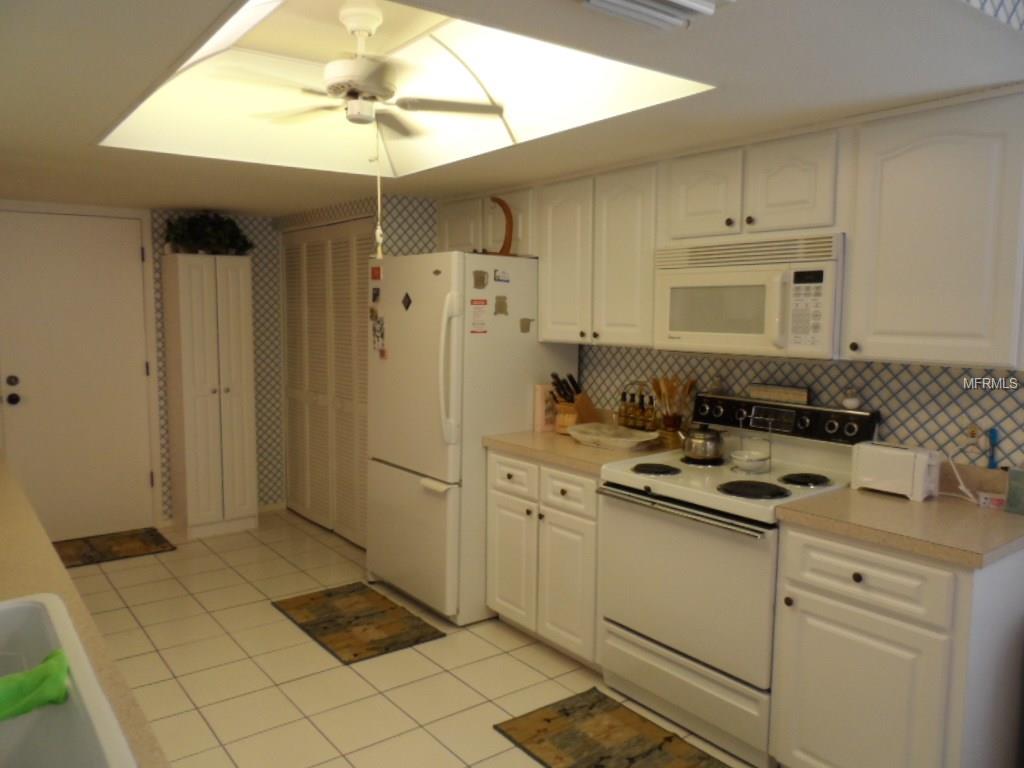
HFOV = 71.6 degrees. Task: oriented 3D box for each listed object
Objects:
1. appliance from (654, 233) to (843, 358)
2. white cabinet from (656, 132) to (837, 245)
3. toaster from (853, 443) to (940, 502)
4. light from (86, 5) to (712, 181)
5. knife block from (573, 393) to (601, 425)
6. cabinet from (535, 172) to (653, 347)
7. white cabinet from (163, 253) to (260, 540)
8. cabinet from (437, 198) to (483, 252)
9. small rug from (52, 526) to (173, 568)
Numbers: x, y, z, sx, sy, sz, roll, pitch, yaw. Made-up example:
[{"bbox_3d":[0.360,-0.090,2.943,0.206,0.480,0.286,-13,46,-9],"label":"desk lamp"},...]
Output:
[{"bbox_3d":[0.967,-0.330,2.742,0.367,0.426,0.756,-4,7,-39],"label":"appliance"},{"bbox_3d":[0.942,-0.700,2.682,0.336,0.308,0.750,-3,7,-38],"label":"white cabinet"},{"bbox_3d":[1.279,0.280,2.369,0.150,0.168,0.234,-3,7,-38],"label":"toaster"},{"bbox_3d":[-0.522,-1.067,2.412,1.235,0.330,1.840,-3,7,-38],"label":"light"},{"bbox_3d":[0.369,0.151,3.666,0.160,0.195,0.100,-4,7,-39],"label":"knife block"},{"bbox_3d":[0.484,-0.547,3.275,0.336,0.738,0.740,-3,7,-38],"label":"cabinet"},{"bbox_3d":[-2.074,0.080,4.906,0.447,1.860,0.420,-3,7,-38],"label":"white cabinet"},{"bbox_3d":[-0.171,-0.858,4.082,0.336,0.340,0.460,-3,7,-38],"label":"cabinet"},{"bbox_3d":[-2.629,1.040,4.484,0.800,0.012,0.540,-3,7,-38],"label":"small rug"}]

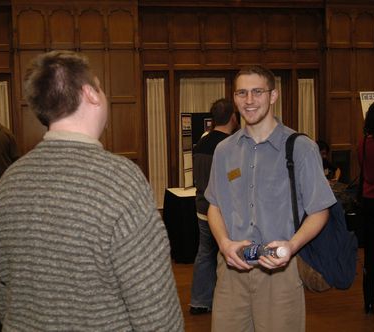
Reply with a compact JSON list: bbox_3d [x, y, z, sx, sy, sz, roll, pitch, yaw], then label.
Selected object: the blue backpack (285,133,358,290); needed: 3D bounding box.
[{"bbox_3d":[0.577,0.200,2.500,0.330,0.620,0.250,1,5,25],"label":"blue backpack"}]

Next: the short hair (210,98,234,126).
[{"bbox_3d":[0.294,-0.438,4.750,0.180,0.210,0.210,1,6,30],"label":"short hair"}]

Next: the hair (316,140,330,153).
[{"bbox_3d":[1.628,-0.225,7.000,0.170,0.170,0.190,0,5,12],"label":"hair"}]

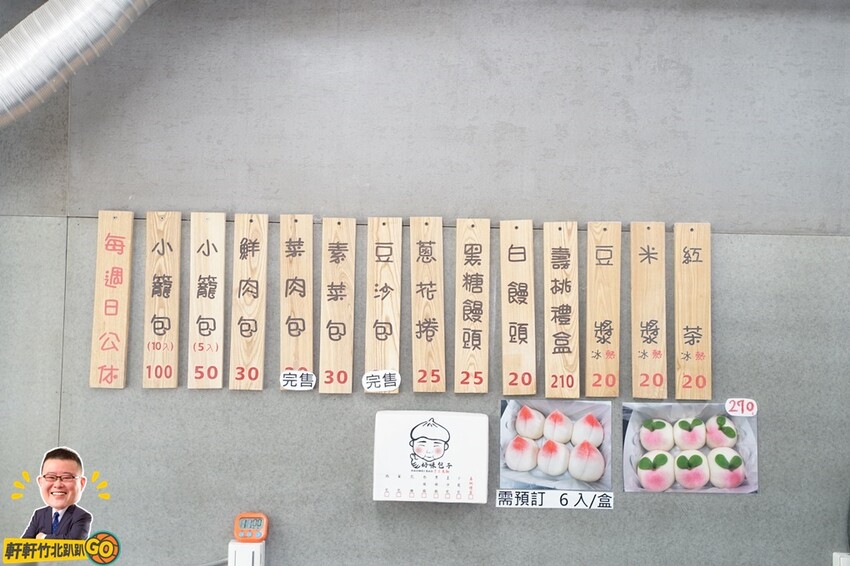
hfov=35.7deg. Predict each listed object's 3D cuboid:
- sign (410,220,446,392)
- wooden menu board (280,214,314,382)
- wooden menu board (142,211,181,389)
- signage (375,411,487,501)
[{"bbox_3d":[0.006,0.043,2.659,0.064,0.351,0.014,-1,-5,-1],"label":"sign"},{"bbox_3d":[-0.270,0.040,2.780,0.069,0.370,0.012,-1,-5,0],"label":"wooden menu board"},{"bbox_3d":[-0.526,0.034,2.651,0.066,0.353,0.014,0,-5,-1],"label":"wooden menu board"},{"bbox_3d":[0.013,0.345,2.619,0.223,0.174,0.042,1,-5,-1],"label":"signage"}]

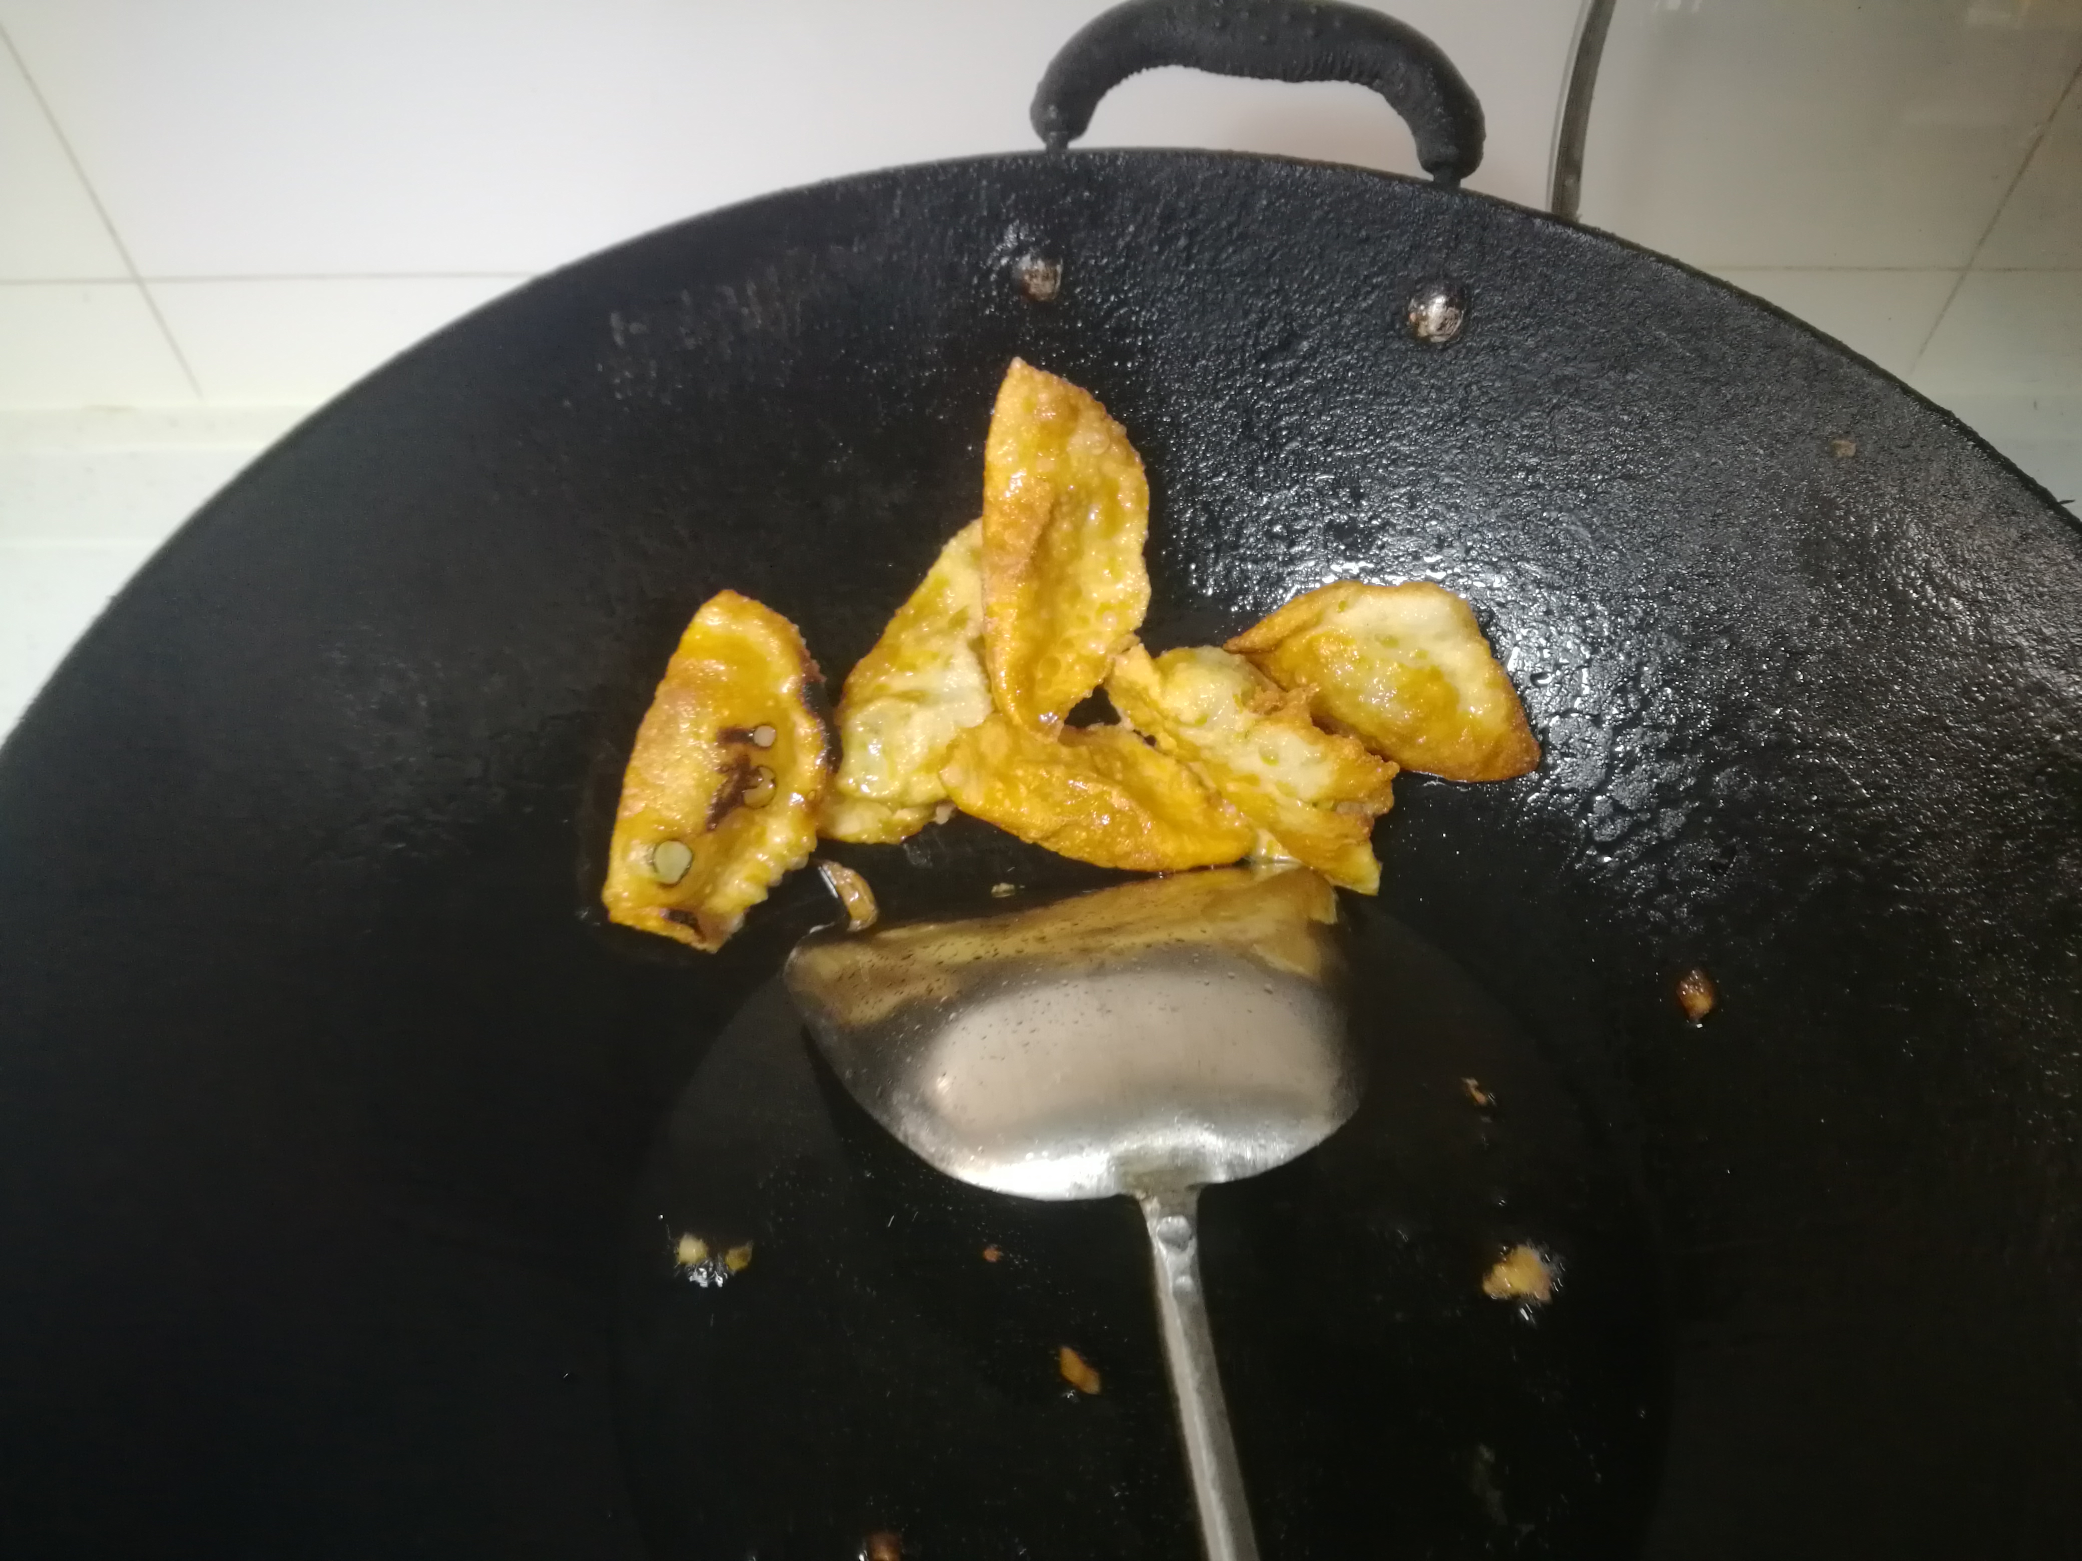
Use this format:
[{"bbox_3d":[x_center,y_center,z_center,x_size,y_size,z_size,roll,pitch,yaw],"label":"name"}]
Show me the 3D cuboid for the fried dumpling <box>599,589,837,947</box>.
[{"bbox_3d":[-0.065,-0.003,0.316,0.038,0.017,0.070,18,73,-15],"label":"fried dumpling"}]

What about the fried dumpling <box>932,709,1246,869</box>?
[{"bbox_3d":[0.012,0.003,0.328,0.067,0.018,0.032,16,69,7],"label":"fried dumpling"}]

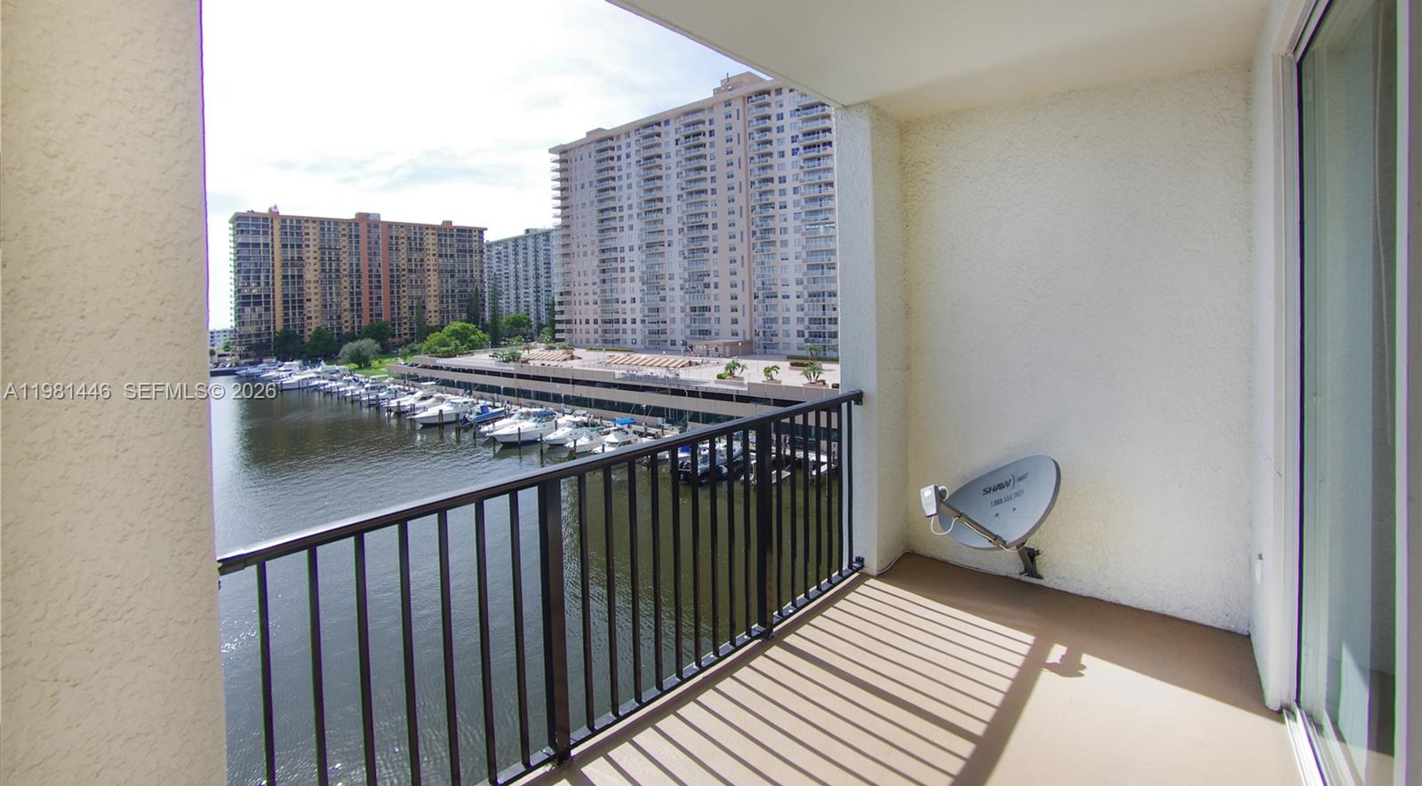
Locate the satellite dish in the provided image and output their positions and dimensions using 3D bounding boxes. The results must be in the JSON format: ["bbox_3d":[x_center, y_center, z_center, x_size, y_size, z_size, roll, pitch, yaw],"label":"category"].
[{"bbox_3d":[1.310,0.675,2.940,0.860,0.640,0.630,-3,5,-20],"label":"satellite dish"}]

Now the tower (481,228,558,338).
[{"bbox_3d":[-97.000,-64.000,354.000,112.000,64.000,21.000,2,6,39],"label":"tower"}]

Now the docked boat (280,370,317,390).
[{"bbox_3d":[-104.500,-3.000,150.500,3.200,4.300,9.500,2,5,38],"label":"docked boat"}]

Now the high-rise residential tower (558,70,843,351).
[{"bbox_3d":[8.500,-41.000,140.000,114.000,64.000,21.000,2,6,39],"label":"high-rise residential tower"}]

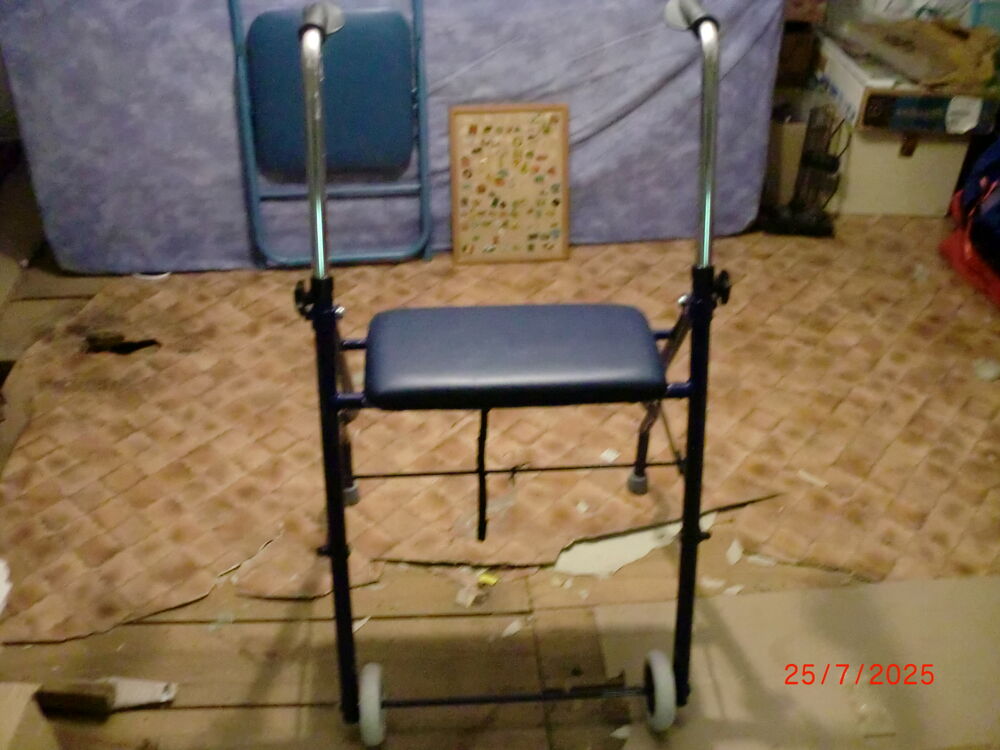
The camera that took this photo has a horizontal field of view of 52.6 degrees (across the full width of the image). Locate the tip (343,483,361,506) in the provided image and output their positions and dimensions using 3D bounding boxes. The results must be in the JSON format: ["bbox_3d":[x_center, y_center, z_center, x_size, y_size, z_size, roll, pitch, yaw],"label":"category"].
[{"bbox_3d":[-0.286,0.223,1.927,0.039,0.041,0.039,2,39,0],"label":"tip"}]

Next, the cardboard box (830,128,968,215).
[{"bbox_3d":[1.106,-0.654,2.906,0.315,0.255,0.330,1,39,-1],"label":"cardboard box"}]

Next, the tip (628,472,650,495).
[{"bbox_3d":[0.273,0.207,1.975,0.039,0.041,0.039,2,39,0],"label":"tip"}]

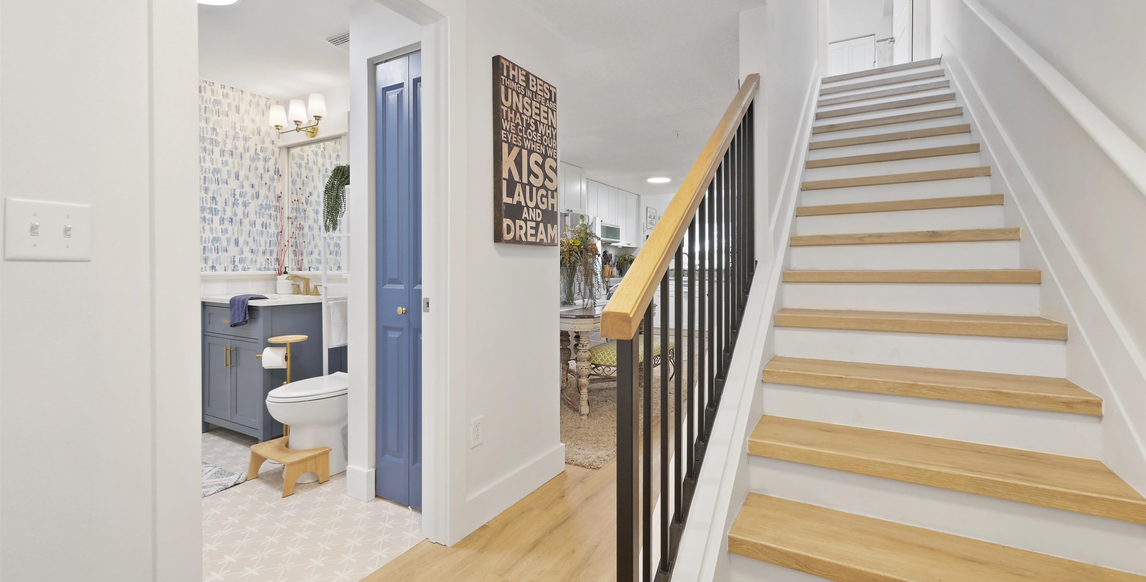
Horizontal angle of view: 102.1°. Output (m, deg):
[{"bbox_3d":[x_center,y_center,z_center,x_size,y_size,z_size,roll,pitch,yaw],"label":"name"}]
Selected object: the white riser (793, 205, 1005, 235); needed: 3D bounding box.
[{"bbox_3d":[1.647,-0.350,2.409,0.872,0.133,0.020,1,2,31],"label":"white riser"}]

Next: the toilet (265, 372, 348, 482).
[{"bbox_3d":[-1.353,0.602,2.672,0.400,0.750,0.770,1,2,30],"label":"toilet"}]

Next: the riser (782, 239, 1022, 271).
[{"bbox_3d":[1.509,-0.161,2.186,0.872,0.133,0.020,1,2,31],"label":"riser"}]

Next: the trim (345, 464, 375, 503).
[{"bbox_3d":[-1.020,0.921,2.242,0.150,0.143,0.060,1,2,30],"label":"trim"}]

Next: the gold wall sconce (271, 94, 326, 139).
[{"bbox_3d":[-1.966,-1.252,3.343,0.610,0.250,0.180,1,2,30],"label":"gold wall sconce"}]

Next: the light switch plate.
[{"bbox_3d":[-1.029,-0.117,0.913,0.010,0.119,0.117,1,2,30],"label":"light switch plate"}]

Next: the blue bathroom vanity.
[{"bbox_3d":[-2.014,0.506,3.183,0.790,0.905,0.575,1,2,30],"label":"blue bathroom vanity"}]

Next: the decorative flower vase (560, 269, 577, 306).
[{"bbox_3d":[-0.040,-0.037,4.270,0.150,0.350,0.150,0,2,0],"label":"decorative flower vase"}]

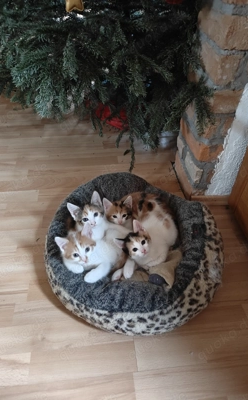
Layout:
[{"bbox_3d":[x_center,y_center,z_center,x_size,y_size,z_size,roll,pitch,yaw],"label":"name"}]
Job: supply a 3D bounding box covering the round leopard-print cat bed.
[{"bbox_3d":[0.027,0.120,0.795,0.495,0.150,0.495,0,44,0],"label":"round leopard-print cat bed"}]

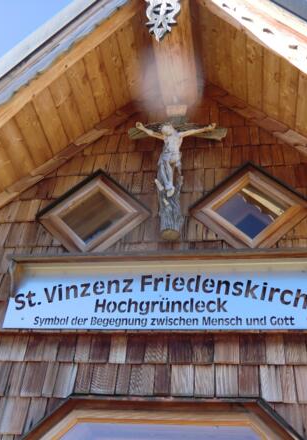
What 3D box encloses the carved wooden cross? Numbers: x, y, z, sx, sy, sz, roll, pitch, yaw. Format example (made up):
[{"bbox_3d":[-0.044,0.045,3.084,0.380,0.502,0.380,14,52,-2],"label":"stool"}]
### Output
[{"bbox_3d":[0.150,-0.396,3.548,0.770,1.130,0.230,-2,-37,9],"label":"carved wooden cross"}]

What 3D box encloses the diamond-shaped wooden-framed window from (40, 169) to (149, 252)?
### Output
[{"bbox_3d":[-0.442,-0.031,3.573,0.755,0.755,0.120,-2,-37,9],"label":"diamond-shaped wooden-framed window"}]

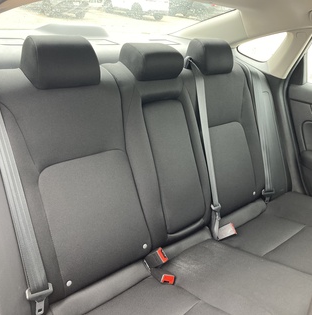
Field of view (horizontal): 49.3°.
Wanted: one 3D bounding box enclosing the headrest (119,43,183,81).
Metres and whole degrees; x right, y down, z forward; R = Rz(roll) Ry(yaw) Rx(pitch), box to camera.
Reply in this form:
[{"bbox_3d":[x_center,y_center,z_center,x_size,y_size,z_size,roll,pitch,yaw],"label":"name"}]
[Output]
[{"bbox_3d":[-0.017,-0.354,1.249,0.235,0.120,0.125,-16,24,-39],"label":"headrest"}]

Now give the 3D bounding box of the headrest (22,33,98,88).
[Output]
[{"bbox_3d":[-0.282,-0.294,1.026,0.220,0.145,0.125,-16,24,-39],"label":"headrest"}]

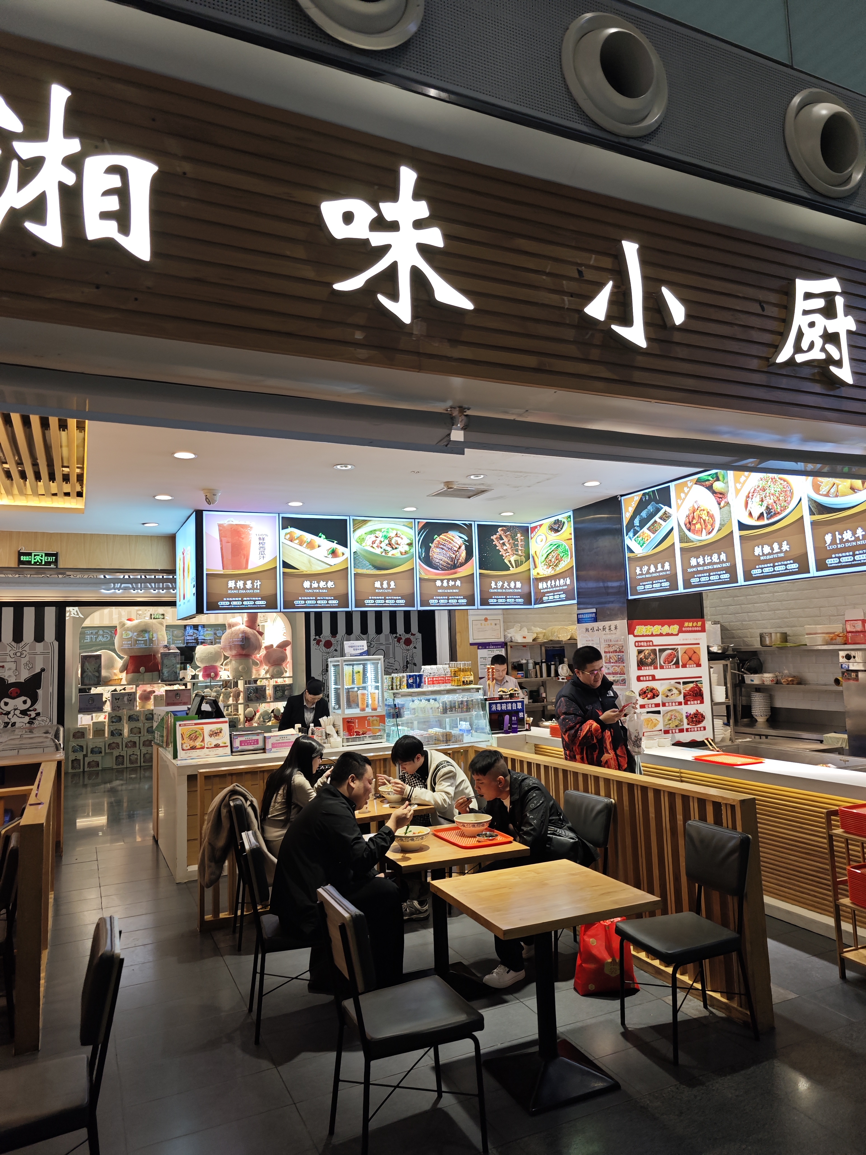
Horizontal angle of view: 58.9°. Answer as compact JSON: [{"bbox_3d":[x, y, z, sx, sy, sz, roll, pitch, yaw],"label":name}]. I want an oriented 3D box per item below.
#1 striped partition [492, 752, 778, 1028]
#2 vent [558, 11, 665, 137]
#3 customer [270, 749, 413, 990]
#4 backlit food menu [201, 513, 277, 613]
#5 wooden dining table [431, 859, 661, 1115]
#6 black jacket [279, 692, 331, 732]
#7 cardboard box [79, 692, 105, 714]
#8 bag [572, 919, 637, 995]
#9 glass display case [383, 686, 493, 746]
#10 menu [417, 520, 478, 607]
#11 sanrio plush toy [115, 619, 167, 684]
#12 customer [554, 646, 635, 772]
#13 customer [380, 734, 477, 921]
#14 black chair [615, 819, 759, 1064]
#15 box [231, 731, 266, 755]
[{"bbox_3d":[0.917,1.632,4.589,0.090,0.985,2.580,1,-6,-25],"label":"striped partition"},{"bbox_3d":[0.670,-1.798,2.703,0.455,0.455,0.120,0,-6,-24],"label":"vent"},{"bbox_3d":[-0.470,1.495,3.872,0.770,1.220,0.560,0,-6,-24],"label":"customer"},{"bbox_3d":[-1.688,-0.130,6.769,0.659,0.878,0.080,0,-6,-25],"label":"backlit food menu"},{"bbox_3d":[0.452,1.638,3.113,0.685,0.715,0.680,0,-6,-24],"label":"wooden dining table"},{"bbox_3d":[-1.306,1.441,7.741,0.543,0.624,0.322,0,-6,-25],"label":"black jacket"},{"bbox_3d":[-5.658,2.068,12.708,0.360,0.310,0.150,1,-6,-25],"label":"cardboard box"},{"bbox_3d":[0.905,1.965,4.050,0.312,0.366,0.131,-1,-6,-10],"label":"bag"},{"bbox_3d":[0.036,1.367,7.563,0.965,0.533,0.503,0,-6,-25],"label":"glass display case"},{"bbox_3d":[0.121,-0.118,7.163,0.612,0.820,0.080,0,-6,-24],"label":"menu"},{"bbox_3d":[-5.338,1.339,14.026,0.865,1.177,0.624,0,-6,-25],"label":"sanrio plush toy"},{"bbox_3d":[1.087,1.310,5.066,0.400,1.705,0.520,-7,-7,37],"label":"customer"},{"bbox_3d":[-0.014,1.644,5.218,0.760,1.155,0.520,0,-6,-24],"label":"customer"},{"bbox_3d":[1.118,1.575,3.404,0.510,0.850,0.410,0,-6,-22],"label":"black chair"},{"bbox_3d":[-1.604,1.437,6.633,0.272,0.180,0.150,0,-6,-24],"label":"box"}]

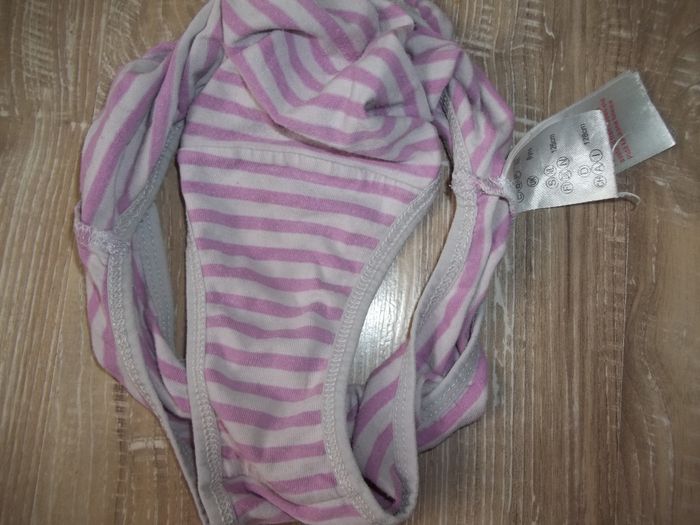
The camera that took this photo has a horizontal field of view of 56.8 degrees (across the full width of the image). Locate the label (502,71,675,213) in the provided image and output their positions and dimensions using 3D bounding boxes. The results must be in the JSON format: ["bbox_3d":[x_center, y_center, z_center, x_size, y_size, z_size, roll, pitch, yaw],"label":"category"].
[{"bbox_3d":[0.098,-0.046,0.267,0.075,0.018,0.046,-24,81,-2],"label":"label"}]

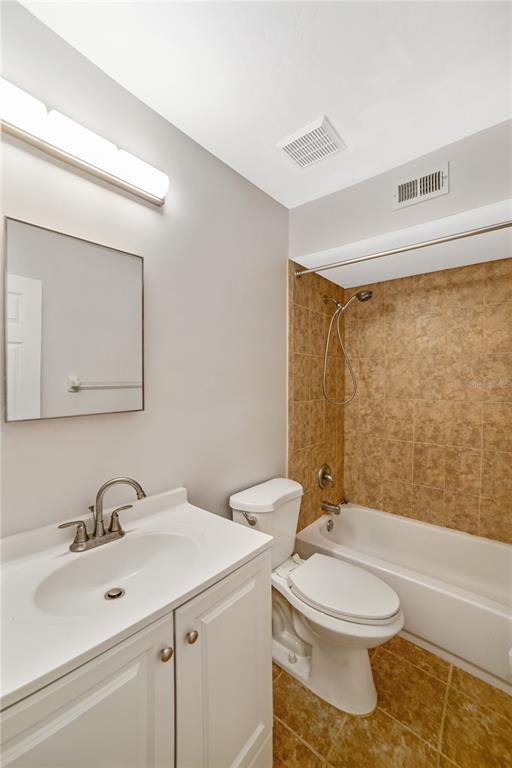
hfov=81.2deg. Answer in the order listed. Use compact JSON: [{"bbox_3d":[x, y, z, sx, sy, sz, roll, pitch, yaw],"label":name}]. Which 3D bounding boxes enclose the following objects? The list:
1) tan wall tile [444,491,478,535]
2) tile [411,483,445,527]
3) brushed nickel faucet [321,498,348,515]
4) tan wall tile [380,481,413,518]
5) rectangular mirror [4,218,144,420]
[{"bbox_3d":[1.387,0.859,2.004,0.200,0.250,0.010,0,0,37],"label":"tan wall tile"},{"bbox_3d":[1.226,0.857,2.125,0.200,0.250,0.010,0,0,37],"label":"tile"},{"bbox_3d":[0.562,0.913,2.236,0.140,0.065,0.060,1,1,41],"label":"brushed nickel faucet"},{"bbox_3d":[1.064,0.854,2.246,0.200,0.245,0.010,0,0,37],"label":"tan wall tile"},{"bbox_3d":[-0.570,-0.187,0.995,0.022,0.586,0.413,1,1,41],"label":"rectangular mirror"}]

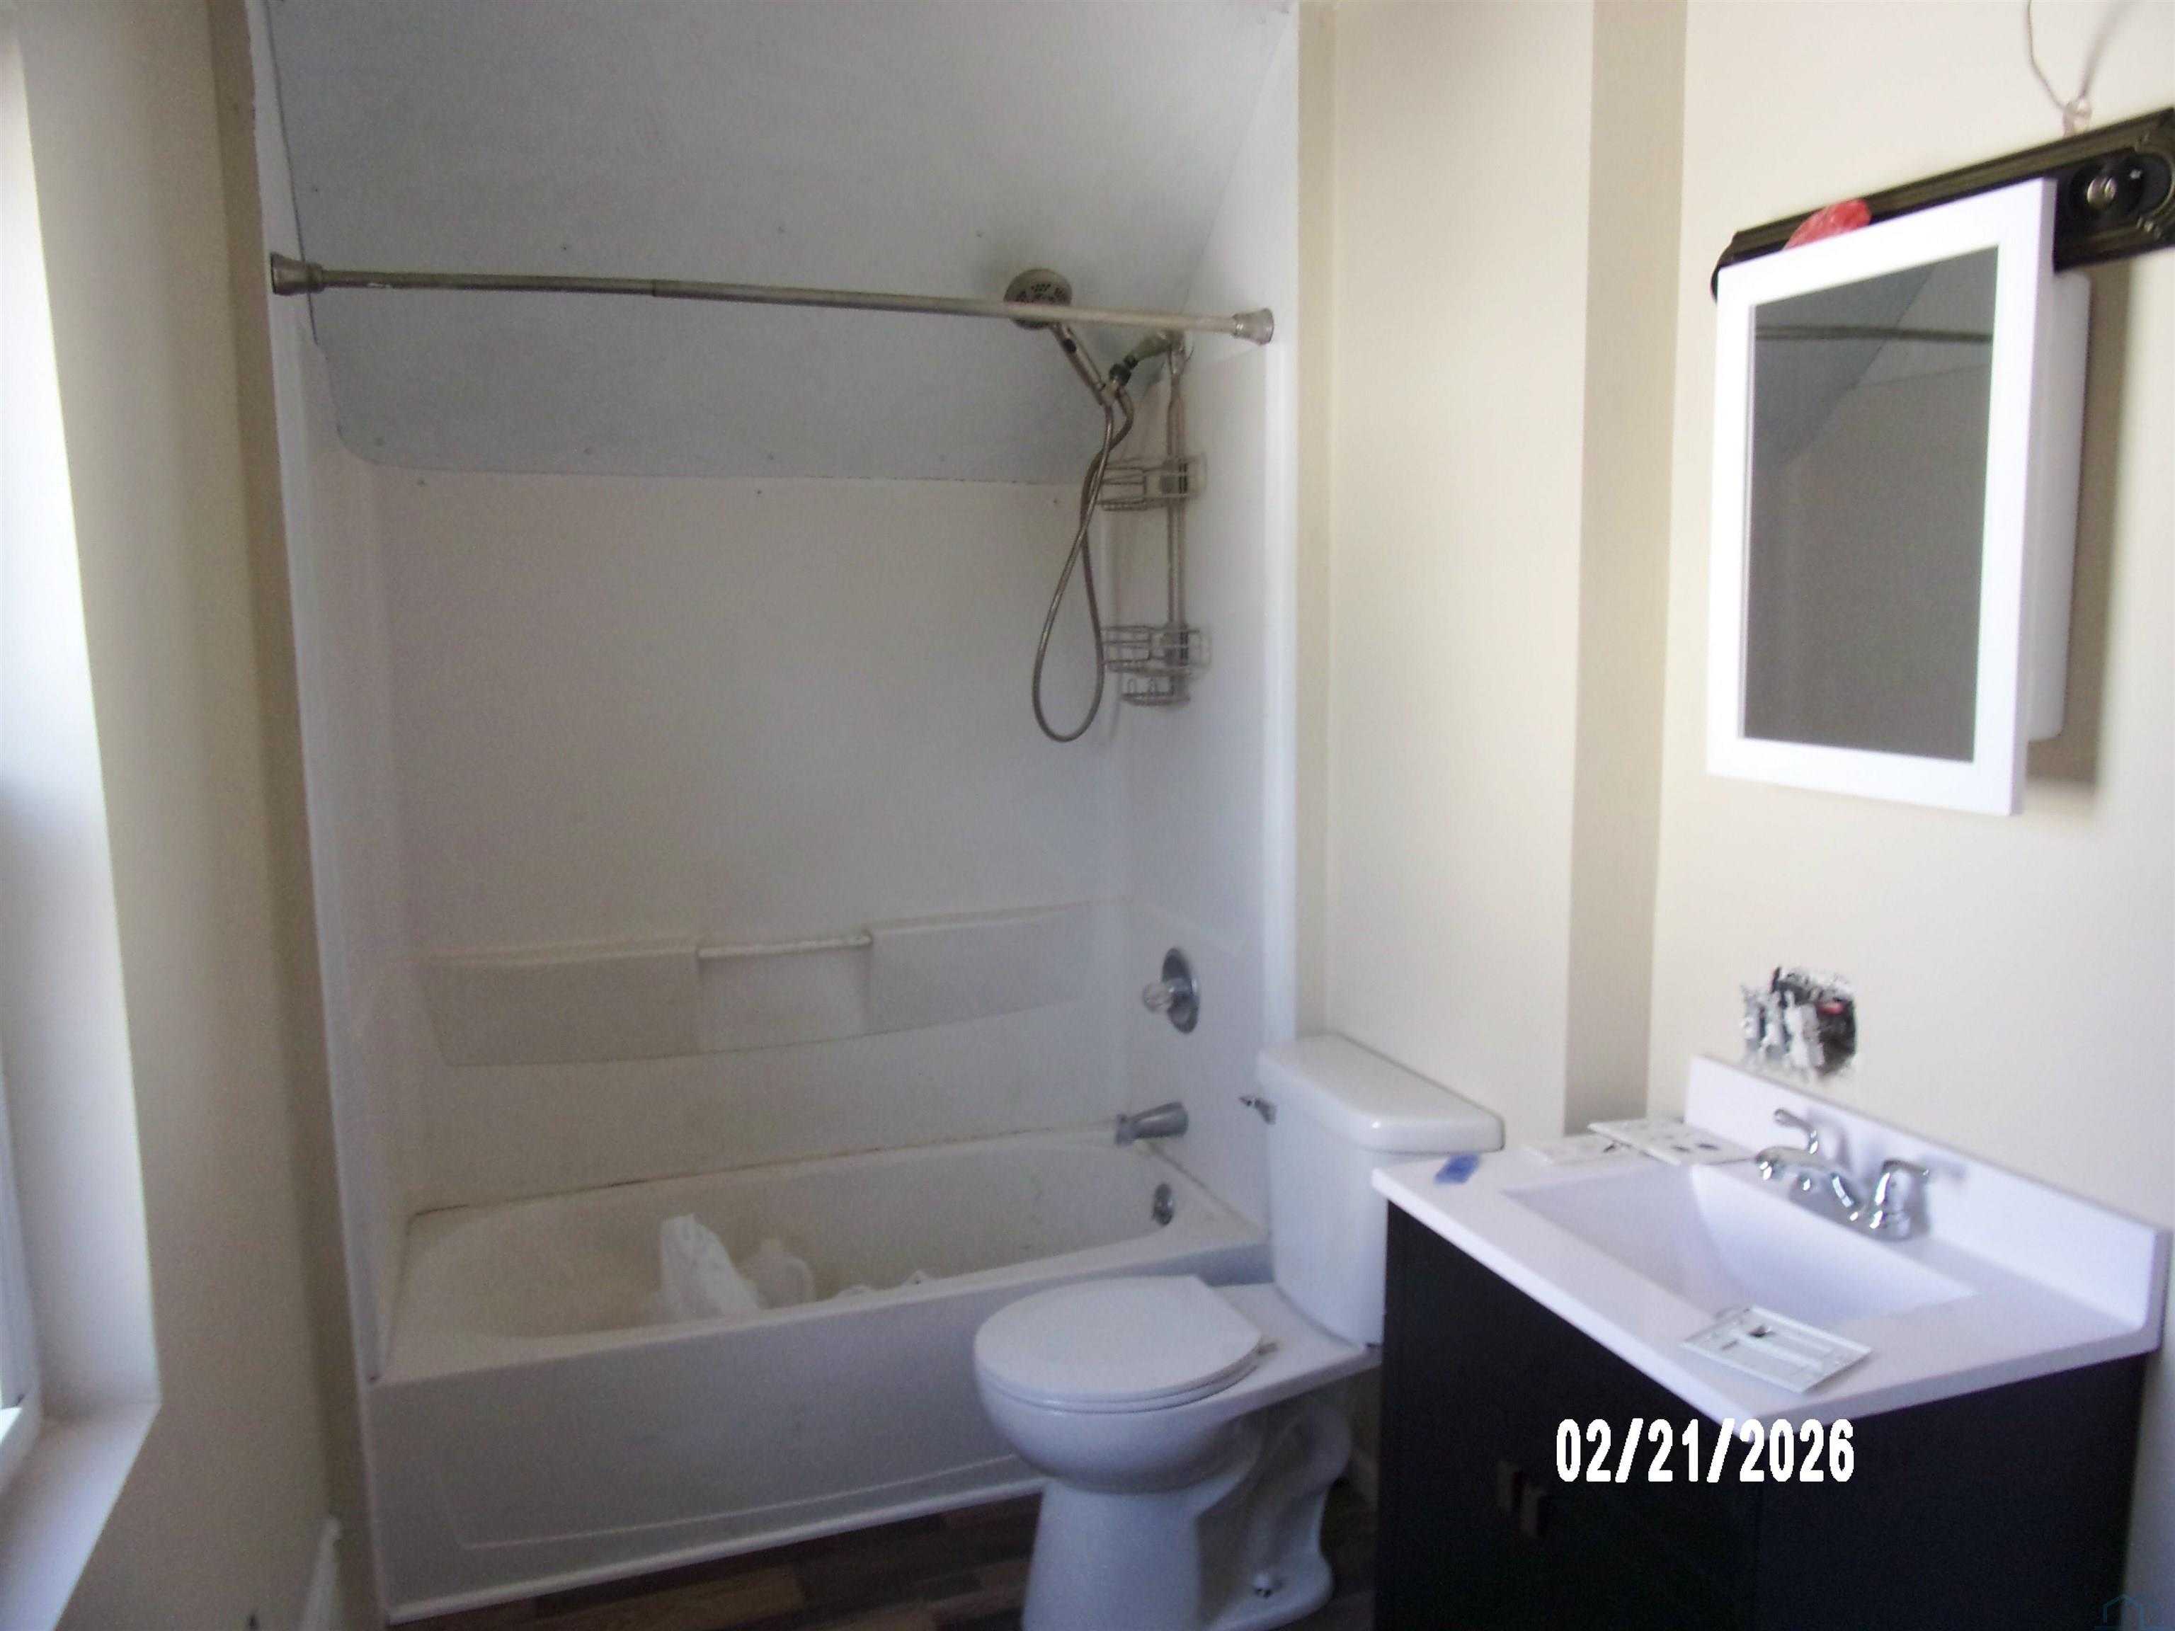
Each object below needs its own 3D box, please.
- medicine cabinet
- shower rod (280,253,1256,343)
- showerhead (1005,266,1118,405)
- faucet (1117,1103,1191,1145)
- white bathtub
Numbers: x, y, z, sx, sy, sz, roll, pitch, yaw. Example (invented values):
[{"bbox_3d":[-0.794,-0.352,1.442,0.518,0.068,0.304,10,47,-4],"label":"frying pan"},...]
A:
[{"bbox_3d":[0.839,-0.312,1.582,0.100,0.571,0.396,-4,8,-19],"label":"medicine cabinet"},{"bbox_3d":[-0.403,-0.785,2.319,1.520,0.056,0.056,-4,8,-19],"label":"shower rod"},{"bbox_3d":[-0.028,-0.885,2.793,0.115,0.265,0.085,-25,32,8],"label":"showerhead"},{"bbox_3d":[0.135,0.642,3.138,0.146,0.073,0.060,-4,8,-19],"label":"faucet"},{"bbox_3d":[-0.499,0.978,2.919,1.520,0.392,0.720,-4,8,-19],"label":"white bathtub"}]

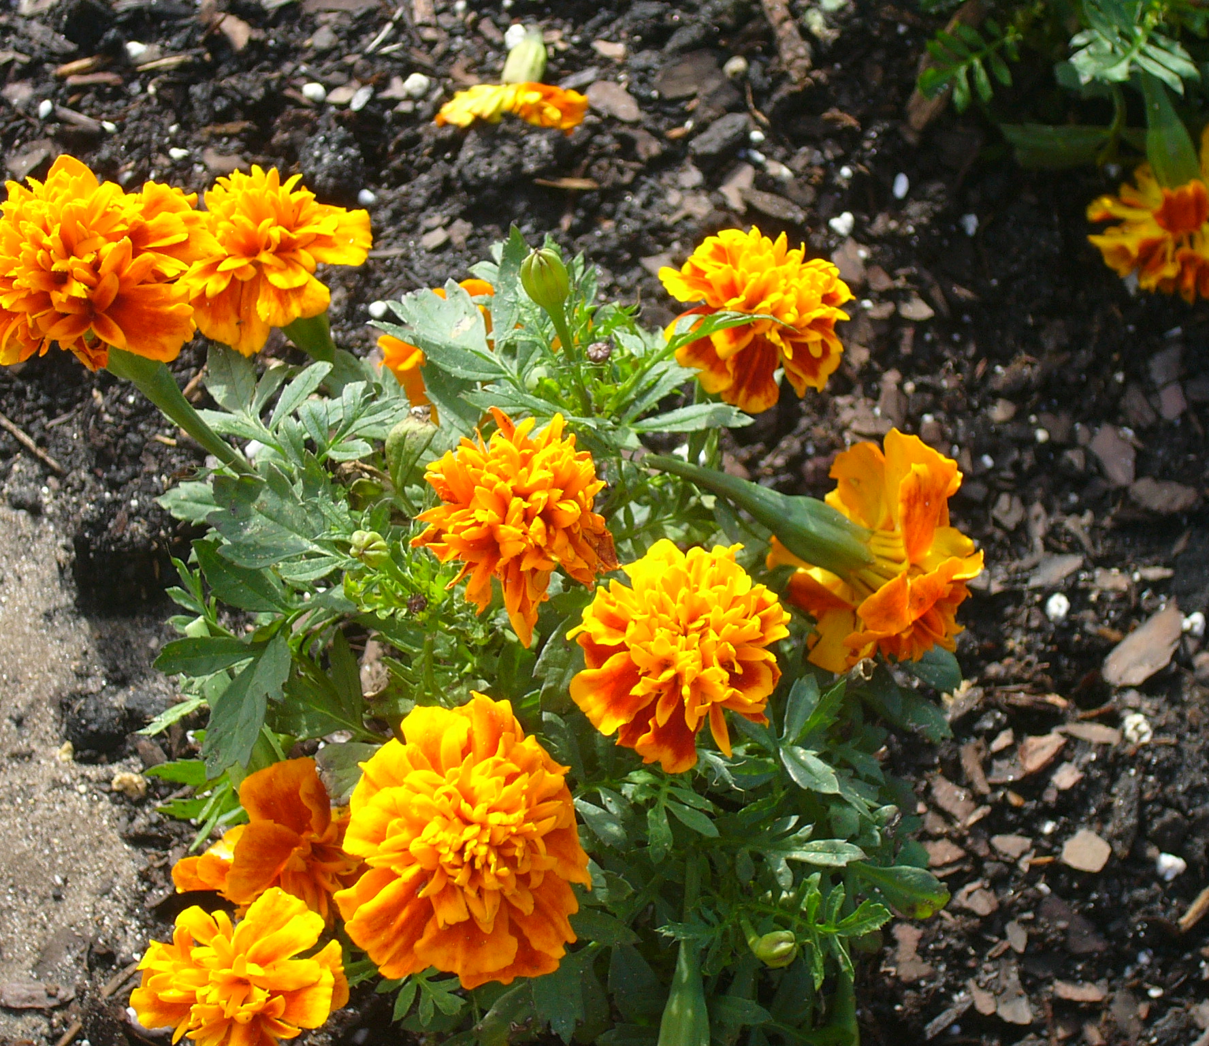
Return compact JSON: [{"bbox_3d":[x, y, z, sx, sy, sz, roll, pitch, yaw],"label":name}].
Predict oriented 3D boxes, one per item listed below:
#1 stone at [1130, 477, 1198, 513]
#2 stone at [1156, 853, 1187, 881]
[{"bbox_3d":[0.145,-0.007,0.902,0.015,0.007,0.009,22,52,19],"label":"stone"},{"bbox_3d":[0.143,0.087,0.874,0.007,0.006,0.007,0,50,0],"label":"stone"}]

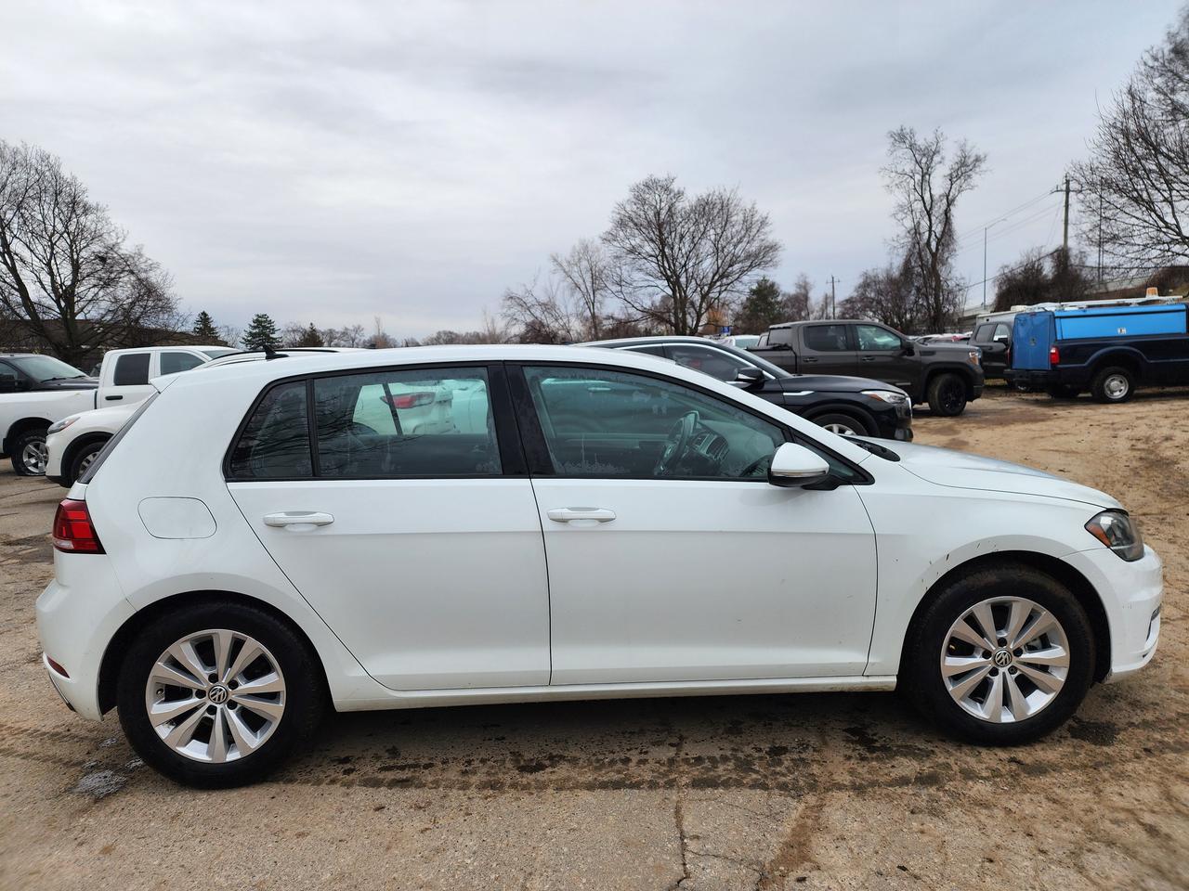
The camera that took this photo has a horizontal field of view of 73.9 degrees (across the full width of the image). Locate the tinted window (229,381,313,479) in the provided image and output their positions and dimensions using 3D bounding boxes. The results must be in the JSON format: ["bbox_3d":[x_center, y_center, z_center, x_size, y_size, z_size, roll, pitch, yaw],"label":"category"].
[{"bbox_3d":[-1.110,-0.053,2.710,0.280,0.345,0.030,-2,-13,-3],"label":"tinted window"}]

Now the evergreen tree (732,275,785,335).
[{"bbox_3d":[14.272,-10.202,68.000,4.800,8.939,4.800,-2,6,0],"label":"evergreen tree"}]

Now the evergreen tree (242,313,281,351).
[{"bbox_3d":[-33.596,-9.346,80.388,3.951,8.343,3.951,-4,6,-22],"label":"evergreen tree"}]

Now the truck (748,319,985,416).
[{"bbox_3d":[4.761,-1.564,15.916,5.880,1.920,2.080,-1,6,1],"label":"truck"}]

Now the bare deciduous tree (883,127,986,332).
[{"bbox_3d":[17.335,-9.798,40.594,5.268,12.775,4.741,1,6,23],"label":"bare deciduous tree"}]

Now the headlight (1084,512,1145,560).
[{"bbox_3d":[1.869,0.312,2.896,0.450,0.200,0.420,-2,6,-3],"label":"headlight"}]

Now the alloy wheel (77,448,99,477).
[{"bbox_3d":[-5.409,0.285,8.700,0.470,0.470,0.200,-2,6,-3],"label":"alloy wheel"}]

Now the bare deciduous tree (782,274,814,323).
[{"bbox_3d":[15.336,-9.875,59.677,2.500,6.030,2.400,-1,6,0],"label":"bare deciduous tree"}]

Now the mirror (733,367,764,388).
[{"bbox_3d":[1.636,-0.729,8.380,0.250,0.195,0.240,-2,6,-3],"label":"mirror"}]

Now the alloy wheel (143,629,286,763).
[{"bbox_3d":[-1.237,0.813,2.667,0.445,0.445,0.190,-2,5,-3],"label":"alloy wheel"}]

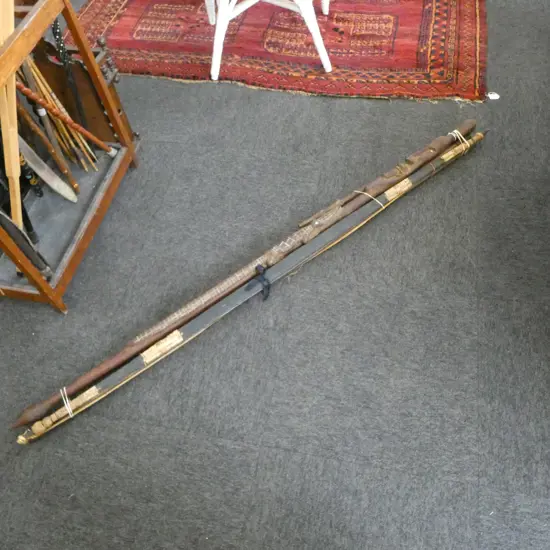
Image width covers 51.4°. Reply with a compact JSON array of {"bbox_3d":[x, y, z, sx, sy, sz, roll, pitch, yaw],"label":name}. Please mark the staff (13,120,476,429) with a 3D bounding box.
[{"bbox_3d":[0.010,-0.070,1.678,1.680,0.050,0.056,-34,58,-18],"label":"staff"}]

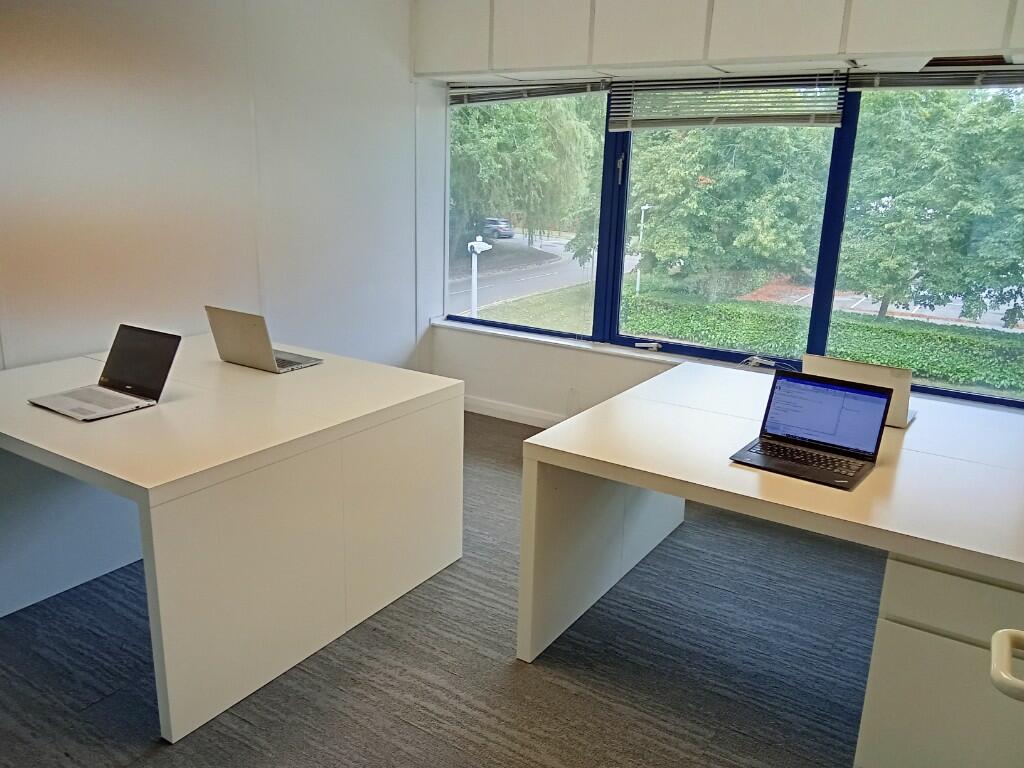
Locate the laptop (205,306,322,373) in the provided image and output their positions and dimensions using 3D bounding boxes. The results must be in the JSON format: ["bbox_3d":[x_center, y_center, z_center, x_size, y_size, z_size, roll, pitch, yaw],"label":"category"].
[{"bbox_3d":[-0.964,-0.189,3.234,0.319,0.230,0.287,11,18,29],"label":"laptop"}]

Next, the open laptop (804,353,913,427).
[{"bbox_3d":[1.183,0.003,2.803,0.332,0.215,0.299,12,18,32],"label":"open laptop"}]

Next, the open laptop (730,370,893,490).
[{"bbox_3d":[0.842,0.120,2.332,0.333,0.215,0.305,13,19,35],"label":"open laptop"}]

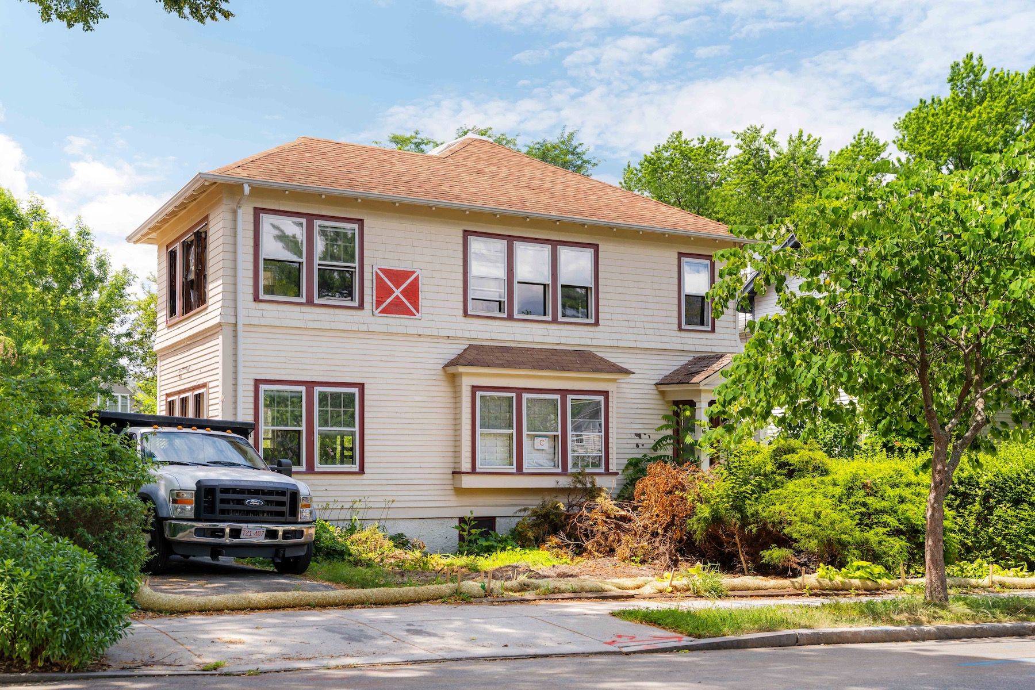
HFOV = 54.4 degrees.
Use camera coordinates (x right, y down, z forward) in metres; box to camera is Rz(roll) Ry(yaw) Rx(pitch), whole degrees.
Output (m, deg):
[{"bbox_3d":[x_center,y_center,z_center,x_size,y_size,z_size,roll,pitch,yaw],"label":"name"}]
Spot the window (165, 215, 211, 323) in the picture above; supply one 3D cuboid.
[{"bbox_3d":[-6.451,-1.402,19.600,0.120,1.650,3.050,2,-5,-30],"label":"window"}]

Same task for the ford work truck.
[{"bbox_3d":[-5.266,2.251,16.000,2.350,2.350,6.000,3,-5,-30],"label":"ford work truck"}]

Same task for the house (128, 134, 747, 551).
[{"bbox_3d":[-2.432,-0.293,24.300,12.300,9.700,10.300,2,-5,-28],"label":"house"}]

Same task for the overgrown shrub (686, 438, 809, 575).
[{"bbox_3d":[3.924,2.763,17.100,1.950,2.200,1.850,2,-5,-28],"label":"overgrown shrub"}]

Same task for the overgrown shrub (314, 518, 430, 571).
[{"bbox_3d":[-2.395,3.269,16.600,1.950,0.850,1.300,2,-5,-28],"label":"overgrown shrub"}]

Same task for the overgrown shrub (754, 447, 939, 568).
[{"bbox_3d":[6.074,3.019,18.500,3.100,2.150,2.400,2,-5,-28],"label":"overgrown shrub"}]

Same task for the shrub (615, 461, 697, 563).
[{"bbox_3d":[2.413,2.923,17.400,1.450,1.750,1.450,2,-5,-28],"label":"shrub"}]

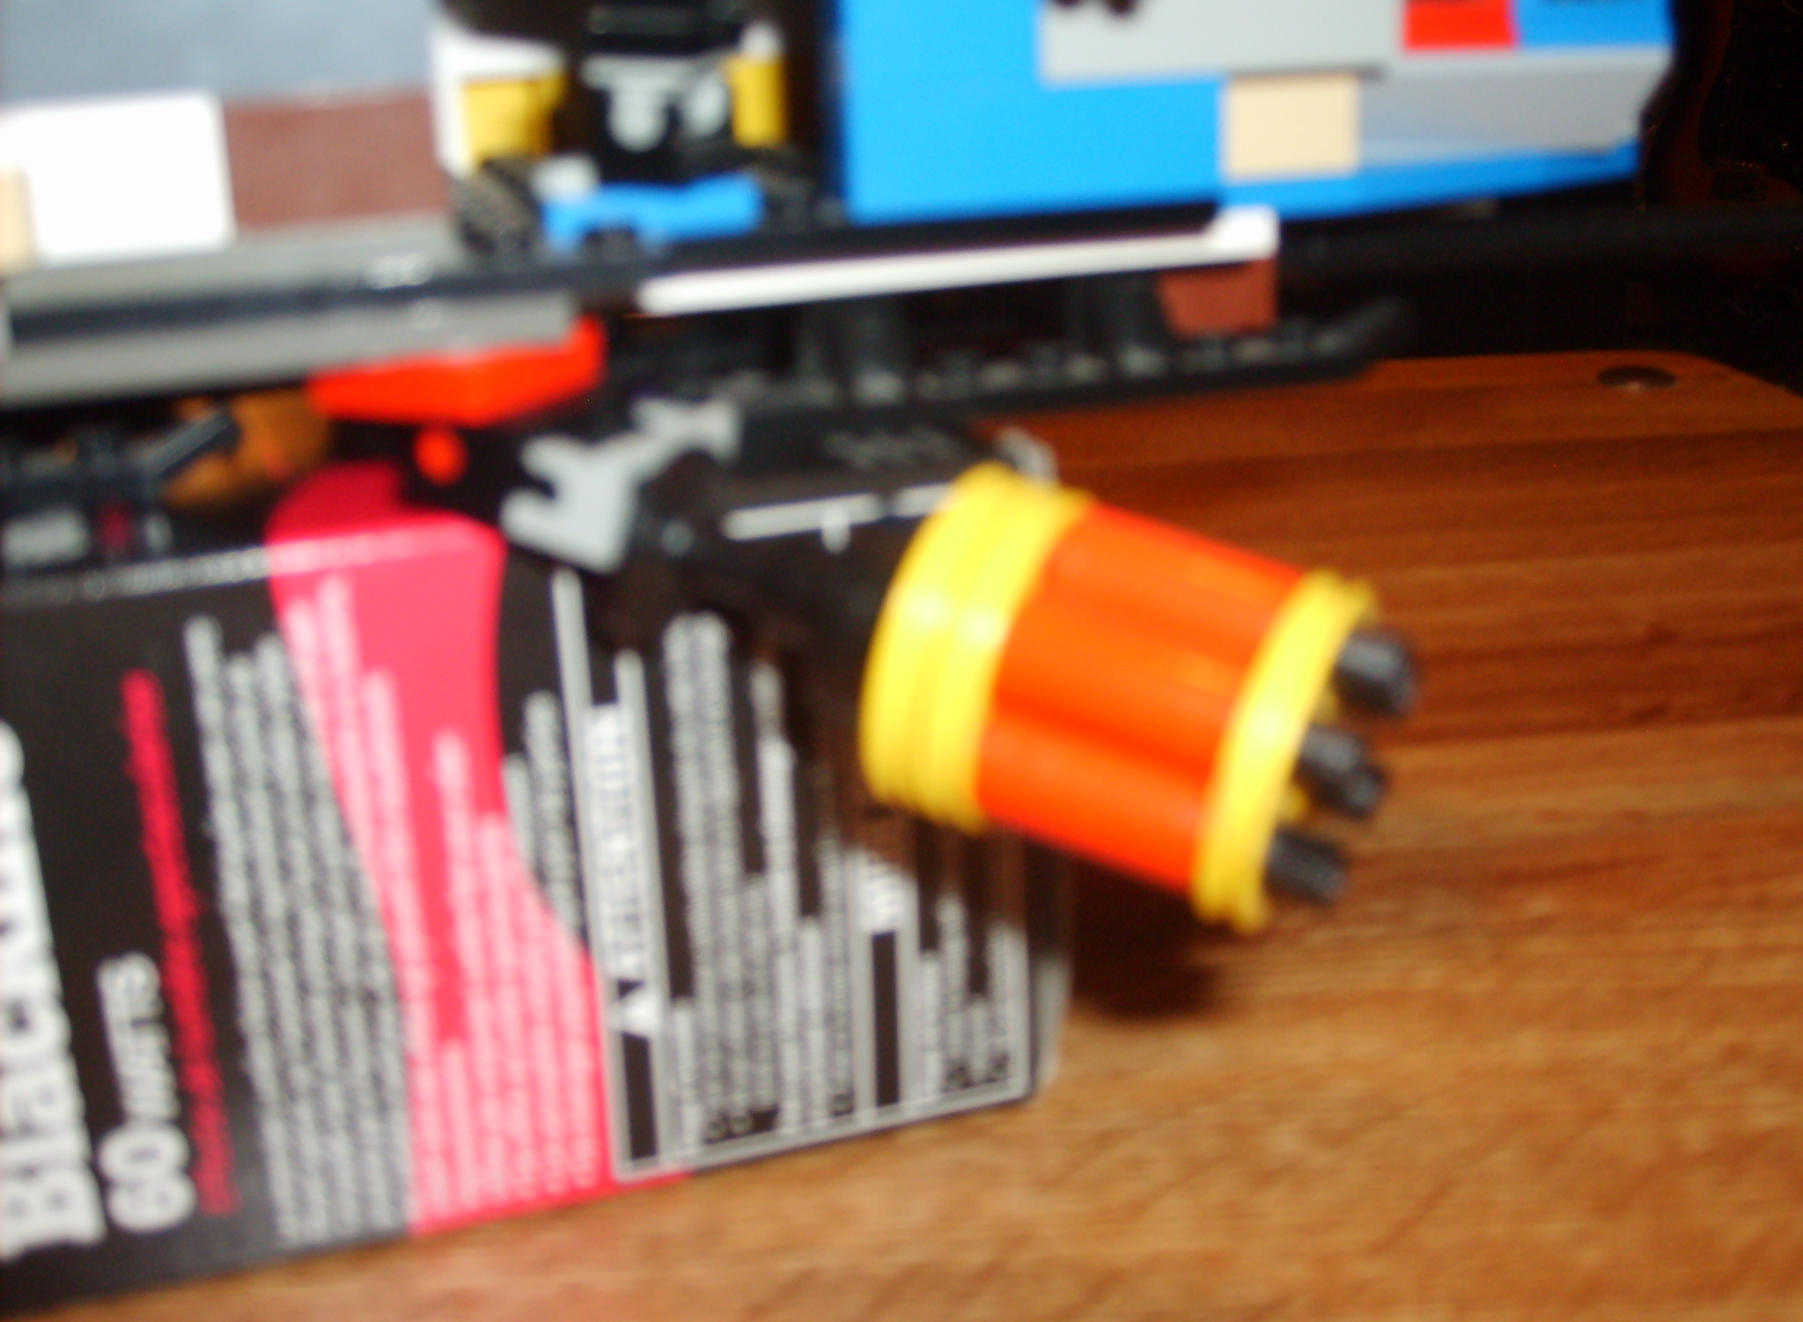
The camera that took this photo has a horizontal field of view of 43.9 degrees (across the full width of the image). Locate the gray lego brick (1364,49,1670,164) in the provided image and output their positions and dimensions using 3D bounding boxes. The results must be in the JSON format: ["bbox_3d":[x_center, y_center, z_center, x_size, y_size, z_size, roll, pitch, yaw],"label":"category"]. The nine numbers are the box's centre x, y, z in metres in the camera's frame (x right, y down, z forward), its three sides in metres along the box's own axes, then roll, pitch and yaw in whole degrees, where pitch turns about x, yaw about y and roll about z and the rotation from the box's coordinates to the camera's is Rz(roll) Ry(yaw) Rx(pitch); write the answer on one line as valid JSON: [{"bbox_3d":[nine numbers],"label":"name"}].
[{"bbox_3d":[0.048,-0.046,0.186,0.032,0.009,0.009,-10,17,-26],"label":"gray lego brick"}]

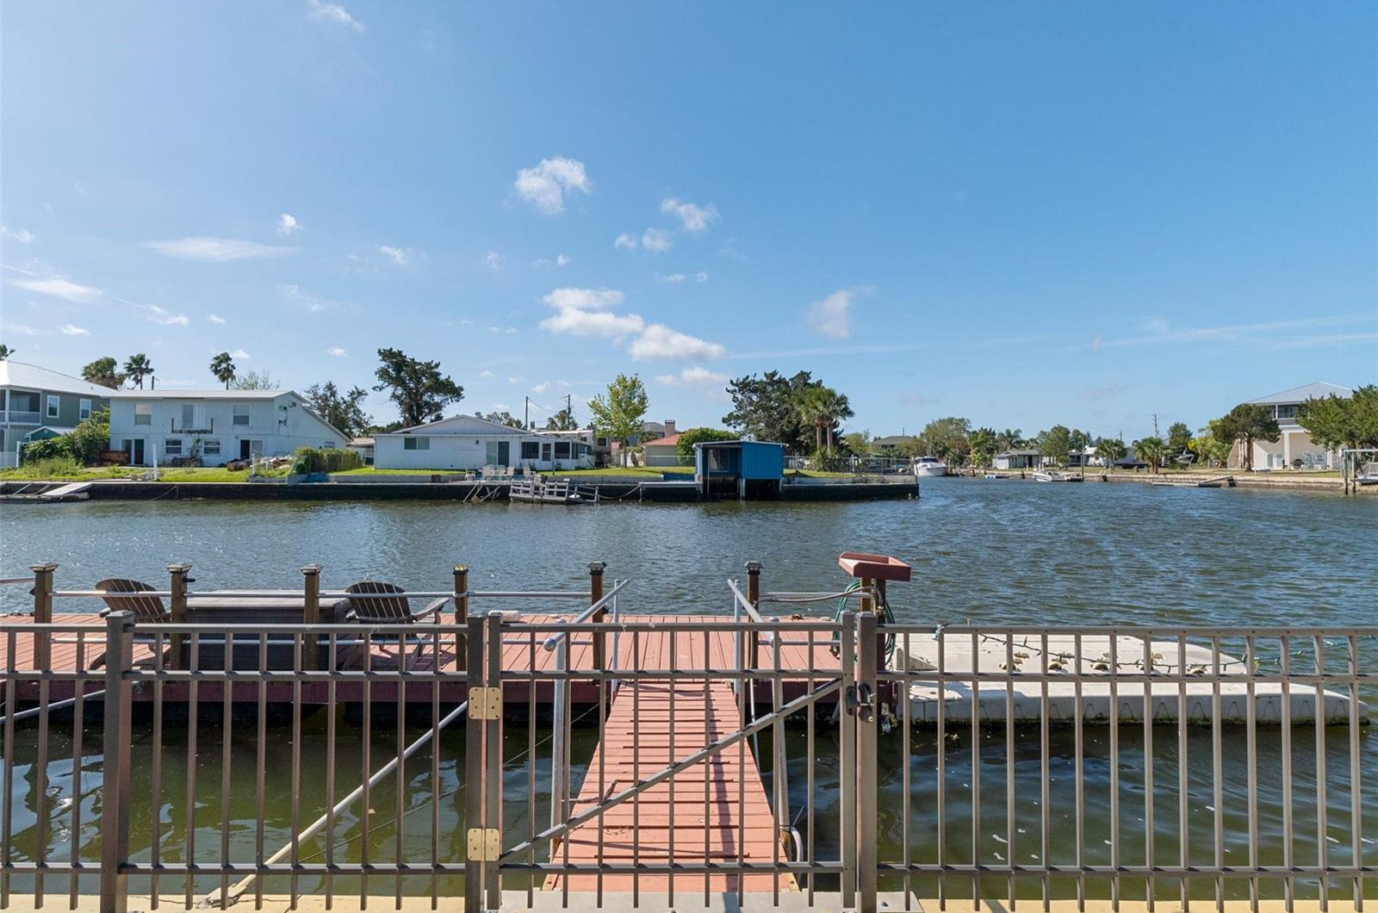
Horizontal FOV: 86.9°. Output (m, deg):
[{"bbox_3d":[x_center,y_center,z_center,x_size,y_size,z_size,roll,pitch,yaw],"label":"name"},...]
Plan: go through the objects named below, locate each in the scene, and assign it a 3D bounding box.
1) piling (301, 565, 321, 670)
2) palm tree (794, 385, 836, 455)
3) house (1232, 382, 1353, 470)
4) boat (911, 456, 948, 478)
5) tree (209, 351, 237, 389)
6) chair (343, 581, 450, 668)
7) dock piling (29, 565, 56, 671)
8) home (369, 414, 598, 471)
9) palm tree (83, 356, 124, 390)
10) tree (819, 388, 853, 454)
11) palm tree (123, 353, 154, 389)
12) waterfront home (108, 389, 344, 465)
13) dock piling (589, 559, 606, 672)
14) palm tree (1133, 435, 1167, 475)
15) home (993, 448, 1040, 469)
[{"bbox_3d":[-3.170,1.410,6.100,0.120,0.990,0.120,0,0,0],"label":"piling"},{"bbox_3d":[9.800,-2.200,56.000,3.200,6.200,3.200,0,0,0],"label":"palm tree"},{"bbox_3d":[71.500,-3.600,83.000,14.500,10.000,13.000,0,0,32],"label":"house"},{"bbox_3d":[31.800,1.360,96.000,2.500,2.900,6.400,0,-1,-25],"label":"boat"},{"bbox_3d":[-54.400,-5.650,85.000,3.100,13.200,3.100,0,0,0],"label":"tree"},{"bbox_3d":[-2.620,1.440,6.520,0.750,0.830,0.840,0,0,7],"label":"chair"},{"bbox_3d":[-5.460,1.370,6.150,0.130,0.950,0.130,0,0,0],"label":"dock piling"},{"bbox_3d":[-16.200,-1.100,61.800,15.500,4.350,12.500,0,0,0],"label":"home"},{"bbox_3d":[-62.700,-4.950,78.000,3.700,11.500,3.700,0,0,0],"label":"palm tree"},{"bbox_3d":[10.600,-1.950,54.000,3.200,6.100,3.200,0,0,0],"label":"tree"},{"bbox_3d":[-65.000,-5.700,86.000,3.100,13.000,3.100,0,0,0],"label":"palm tree"},{"bbox_3d":[-39.050,-2.360,62.800,12.900,6.200,12.000,0,0,0],"label":"waterfront home"},{"bbox_3d":[-0.764,1.400,6.100,0.120,1.020,0.120,0,0,0],"label":"dock piling"},{"bbox_3d":[48.300,-0.100,76.000,3.400,4.100,3.300,0,0,0],"label":"palm tree"},{"bbox_3d":[52.000,0.380,115.000,6.000,3.300,6.200,0,0,6],"label":"home"}]

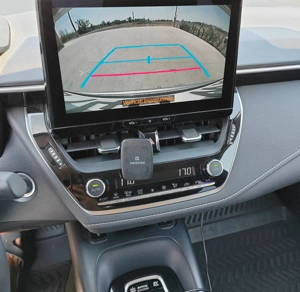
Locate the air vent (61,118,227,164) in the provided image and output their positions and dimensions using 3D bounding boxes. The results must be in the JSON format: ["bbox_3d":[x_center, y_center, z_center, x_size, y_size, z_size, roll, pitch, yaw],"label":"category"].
[{"bbox_3d":[-0.007,-0.017,0.471,0.252,0.047,0.032,-8,26,-16],"label":"air vent"}]

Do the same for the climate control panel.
[{"bbox_3d":[0.003,0.053,0.460,0.230,0.054,0.025,-8,0,-16],"label":"climate control panel"}]

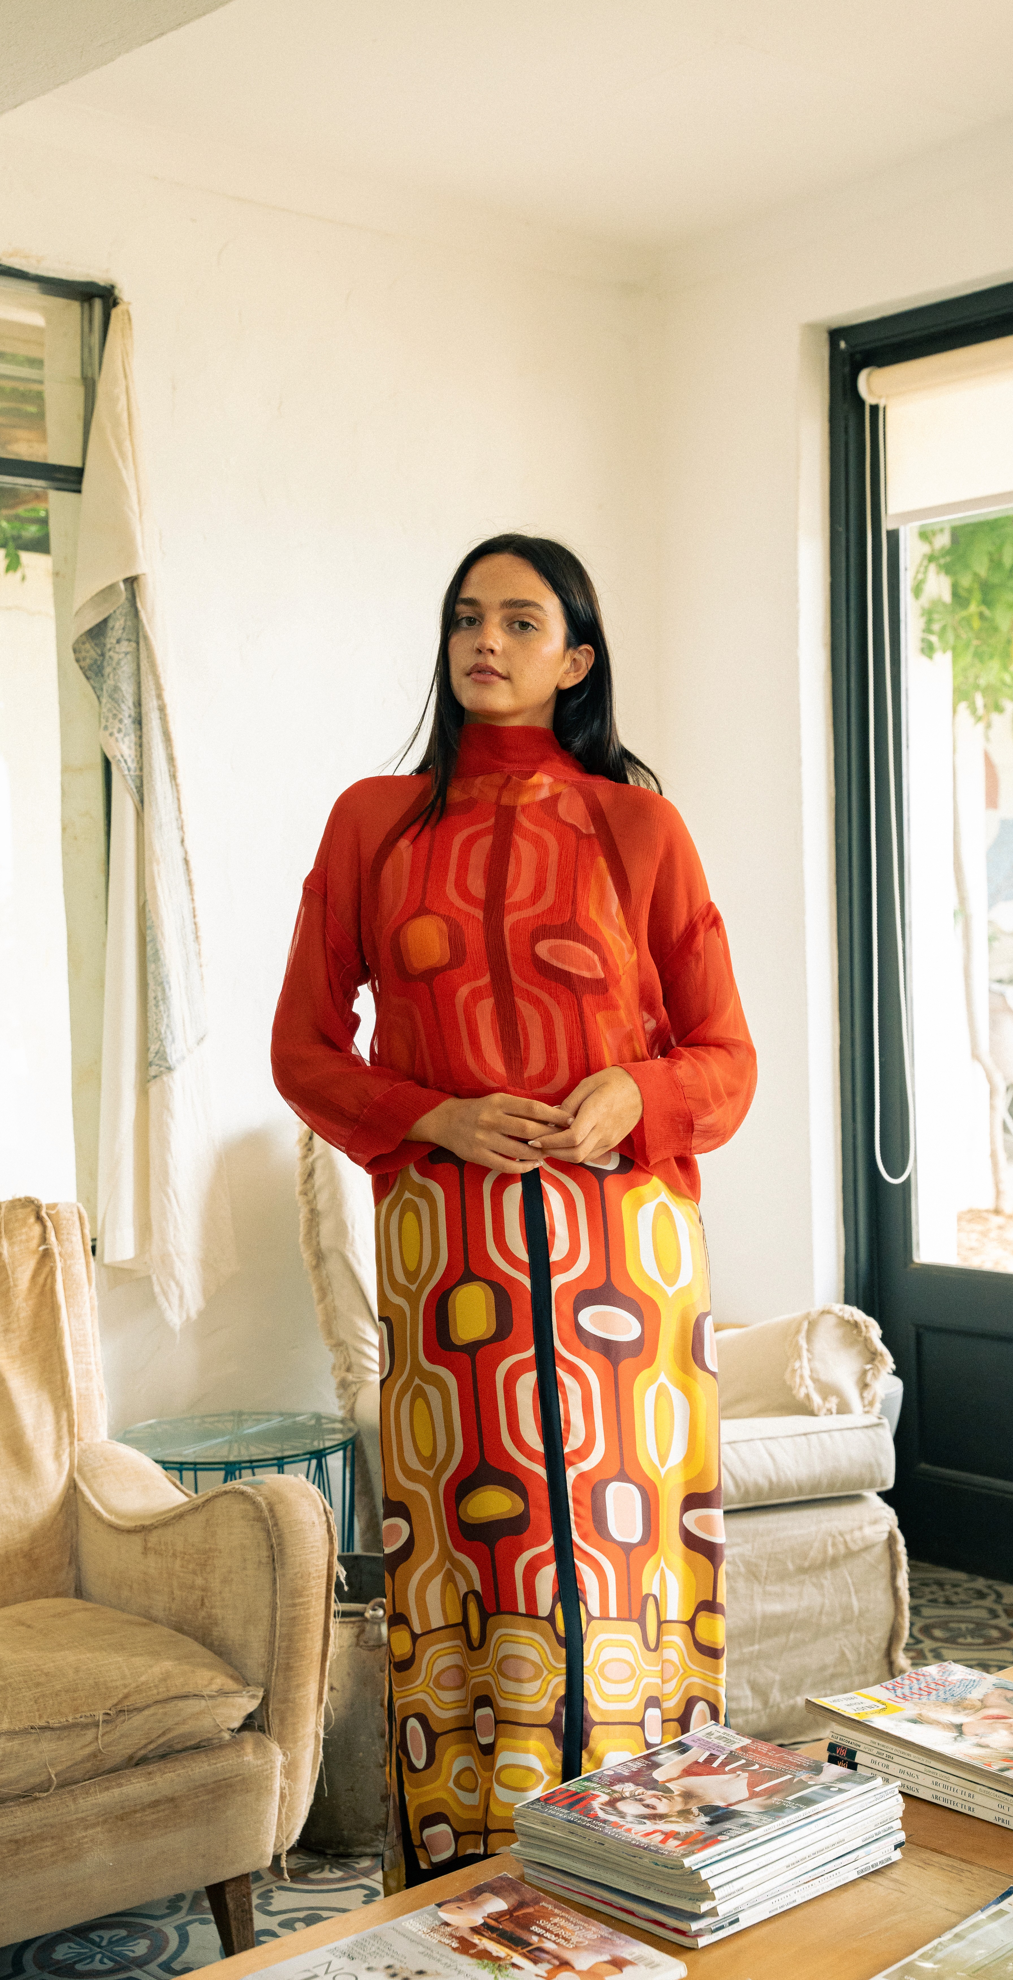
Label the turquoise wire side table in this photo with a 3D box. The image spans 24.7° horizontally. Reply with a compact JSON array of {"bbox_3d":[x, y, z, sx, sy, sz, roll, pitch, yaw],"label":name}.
[{"bbox_3d":[-0.472,1.038,4.106,0.440,0.487,0.440,-1,2,0],"label":"turquoise wire side table"}]

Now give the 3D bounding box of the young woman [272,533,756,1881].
[{"bbox_3d":[0.016,0.403,2.594,0.540,1.814,0.360,-1,2,4],"label":"young woman"}]

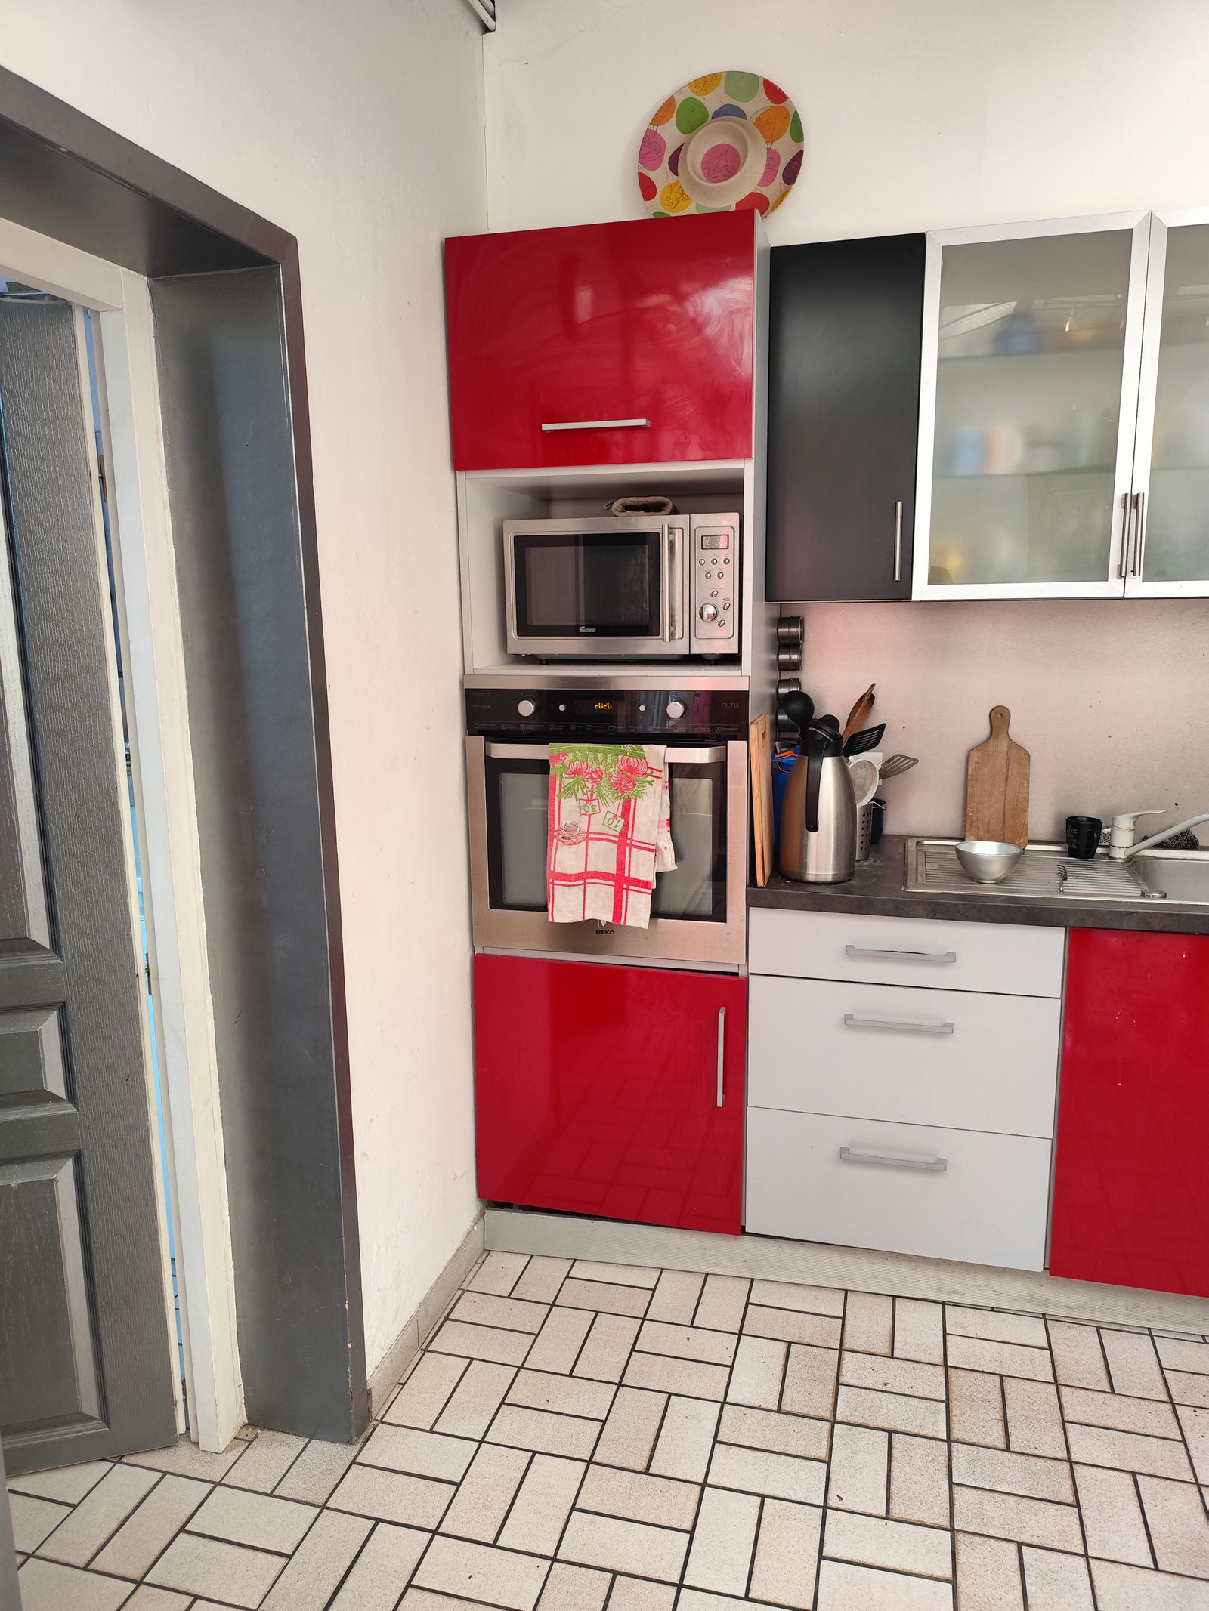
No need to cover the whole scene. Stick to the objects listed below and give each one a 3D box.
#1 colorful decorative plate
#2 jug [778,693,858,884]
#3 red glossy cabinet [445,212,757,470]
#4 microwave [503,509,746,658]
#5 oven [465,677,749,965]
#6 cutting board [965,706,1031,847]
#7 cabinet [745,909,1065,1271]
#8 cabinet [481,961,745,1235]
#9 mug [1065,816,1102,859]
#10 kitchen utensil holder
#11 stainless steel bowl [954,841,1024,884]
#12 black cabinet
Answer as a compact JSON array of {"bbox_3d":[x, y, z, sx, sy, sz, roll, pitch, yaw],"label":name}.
[{"bbox_3d":[0.260,-1.460,2.416,0.373,0.373,0.048,2,1,14],"label":"colorful decorative plate"},{"bbox_3d":[0.445,-0.011,2.219,0.158,0.326,0.178,4,12,24],"label":"jug"},{"bbox_3d":[0.055,-0.926,2.310,0.598,0.430,0.565,2,11,14],"label":"red glossy cabinet"},{"bbox_3d":[0.076,-0.475,2.385,0.496,0.301,0.400,2,11,14],"label":"microwave"},{"bbox_3d":[0.061,-0.017,2.460,0.596,0.590,0.565,2,11,14],"label":"oven"},{"bbox_3d":[0.915,-0.063,2.486,0.138,0.338,0.017,2,-6,14],"label":"cutting board"},{"bbox_3d":[0.660,0.523,2.436,0.600,0.724,0.565,2,11,14],"label":"cabinet"},{"bbox_3d":[0.075,0.577,2.599,0.598,0.584,0.565,2,11,14],"label":"cabinet"},{"bbox_3d":[1.067,0.075,2.373,0.075,0.082,0.100,-1,11,-3],"label":"mug"},{"bbox_3d":[0.538,0.049,2.408,0.120,0.135,0.120,2,11,14],"label":"kitchen utensil holder"},{"bbox_3d":[0.784,0.121,2.188,0.130,0.069,0.130,2,11,14],"label":"stainless steel bowl"},{"bbox_3d":[0.525,-0.802,2.333,0.298,0.696,0.333,2,11,14],"label":"black cabinet"}]

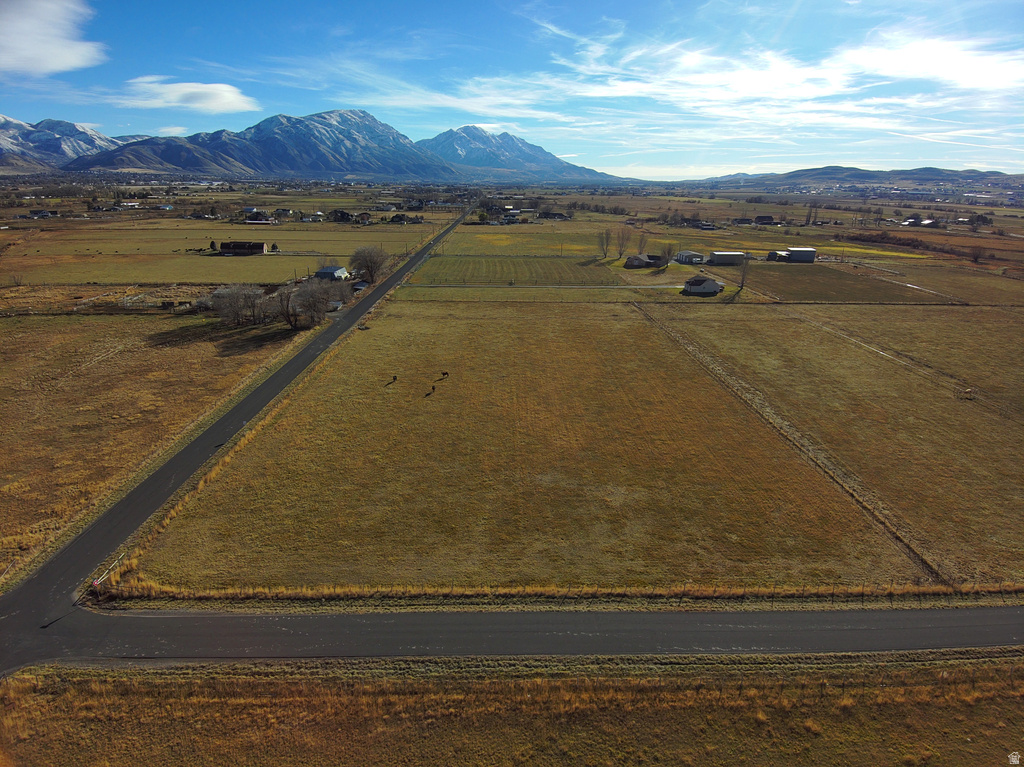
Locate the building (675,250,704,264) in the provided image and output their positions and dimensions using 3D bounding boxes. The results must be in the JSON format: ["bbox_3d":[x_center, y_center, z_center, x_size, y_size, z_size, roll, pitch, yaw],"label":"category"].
[{"bbox_3d":[115.800,-81.870,403.400,12.000,5.700,16.500,-2,18,-6],"label":"building"}]

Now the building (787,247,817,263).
[{"bbox_3d":[189.950,-84.650,408.230,16.000,8.000,8.500,0,18,0],"label":"building"}]

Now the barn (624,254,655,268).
[{"bbox_3d":[81.540,-77.760,390.910,22.000,5.600,13.000,0,18,0],"label":"barn"}]

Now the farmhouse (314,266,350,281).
[{"bbox_3d":[-97.590,-58.930,333.380,11.000,5.300,13.000,2,18,6],"label":"farmhouse"}]

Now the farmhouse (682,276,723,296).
[{"bbox_3d":[93.110,-48.750,303.810,14.360,6.500,11.500,0,18,-1],"label":"farmhouse"}]

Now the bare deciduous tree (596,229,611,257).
[{"bbox_3d":[63.510,-95.570,423.280,9.000,19.500,9.000,0,18,0],"label":"bare deciduous tree"}]

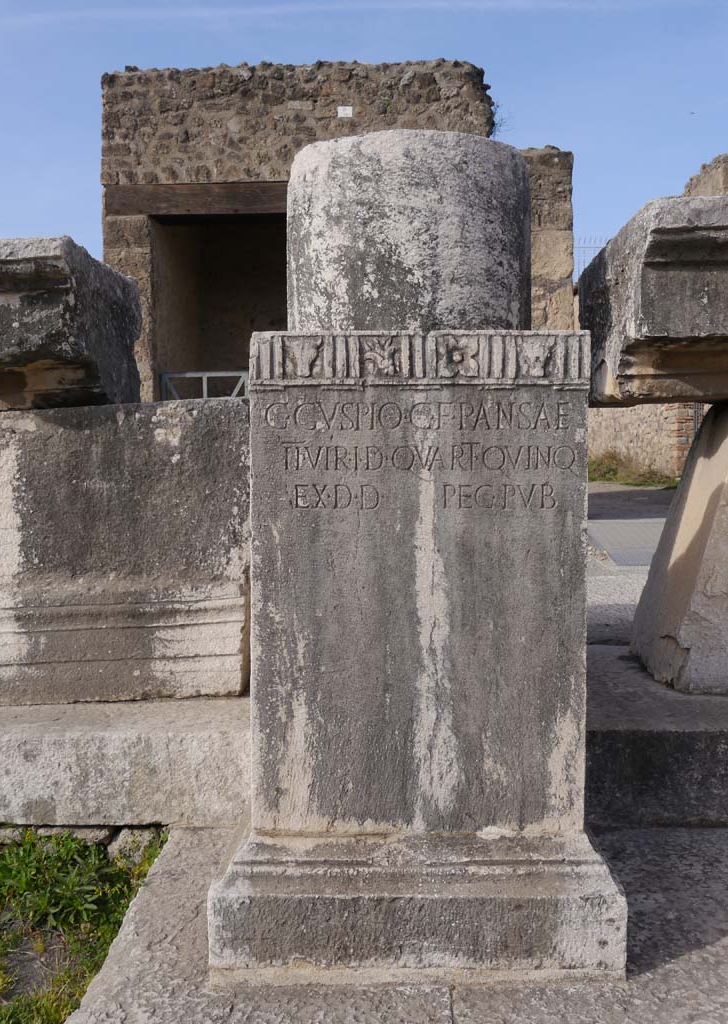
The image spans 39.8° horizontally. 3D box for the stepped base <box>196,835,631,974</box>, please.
[{"bbox_3d":[0.117,0.791,2.456,0.855,0.275,0.803,0,4,1],"label":"stepped base"}]

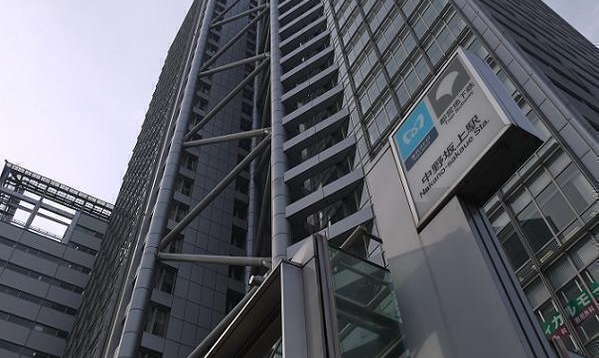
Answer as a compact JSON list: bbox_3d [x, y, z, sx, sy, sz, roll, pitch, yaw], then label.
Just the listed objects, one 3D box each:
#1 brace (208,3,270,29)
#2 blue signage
[{"bbox_3d":[-8.305,-21.754,78.796,11.680,0.450,0.450,-5,-46,44],"label":"brace"},{"bbox_3d":[0.765,-0.274,3.869,0.030,0.450,0.337,25,-60,-19],"label":"blue signage"}]

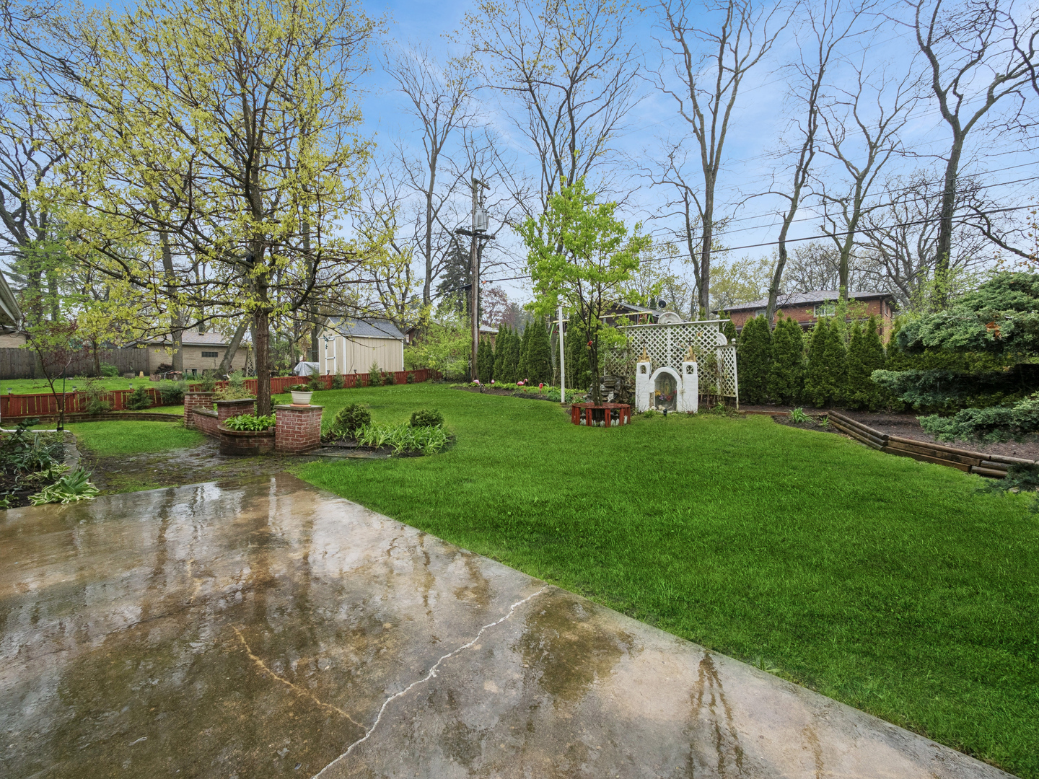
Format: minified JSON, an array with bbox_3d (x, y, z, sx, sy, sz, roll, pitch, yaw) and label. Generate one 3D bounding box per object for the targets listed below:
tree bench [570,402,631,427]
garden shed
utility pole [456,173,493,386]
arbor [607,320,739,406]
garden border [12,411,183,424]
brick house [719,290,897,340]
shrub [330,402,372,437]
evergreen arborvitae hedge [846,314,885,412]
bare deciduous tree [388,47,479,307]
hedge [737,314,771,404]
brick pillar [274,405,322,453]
[{"bbox_3d":[1.780,0.552,9.263,1.315,0.393,1.315,0,2,0],"label":"tree bench"},{"bbox_3d":[-8.100,-2.080,21.569,3.250,2.917,3.250,2,3,44],"label":"garden shed"},{"bbox_3d":[-1.834,-4.583,18.067,1.100,8.652,1.800,2,3,44],"label":"utility pole"},{"bbox_3d":[3.800,-0.590,10.950,3.300,2.180,0.500,0,0,40],"label":"arbor"},{"bbox_3d":[-12.100,0.870,12.400,4.200,0.210,1.300,0,0,-14],"label":"garden border"},{"bbox_3d":[22.830,-4.398,33.868,11.000,6.833,8.500,2,3,44],"label":"brick house"},{"bbox_3d":[-3.271,0.578,8.200,0.730,0.660,0.720,0,0,0],"label":"shrub"},{"bbox_3d":[8.897,-0.678,10.800,1.040,2.420,1.040,0,0,40],"label":"evergreen arborvitae hedge"},{"bbox_3d":[-5.550,-11.124,26.000,5.600,20.300,5.400,0,0,0],"label":"bare deciduous tree"},{"bbox_3d":[5.960,-0.764,10.677,0.800,2.272,0.800,2,3,44],"label":"hedge"},{"bbox_3d":[-3.820,0.690,7.290,0.540,0.780,0.540,0,0,12],"label":"brick pillar"}]

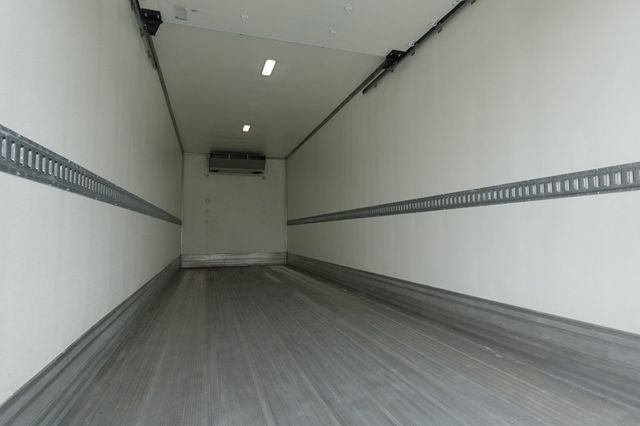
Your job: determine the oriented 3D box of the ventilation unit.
[{"bbox_3d":[-1.940,-1.188,8.396,1.261,0.420,0.340,0,-3,-18],"label":"ventilation unit"}]

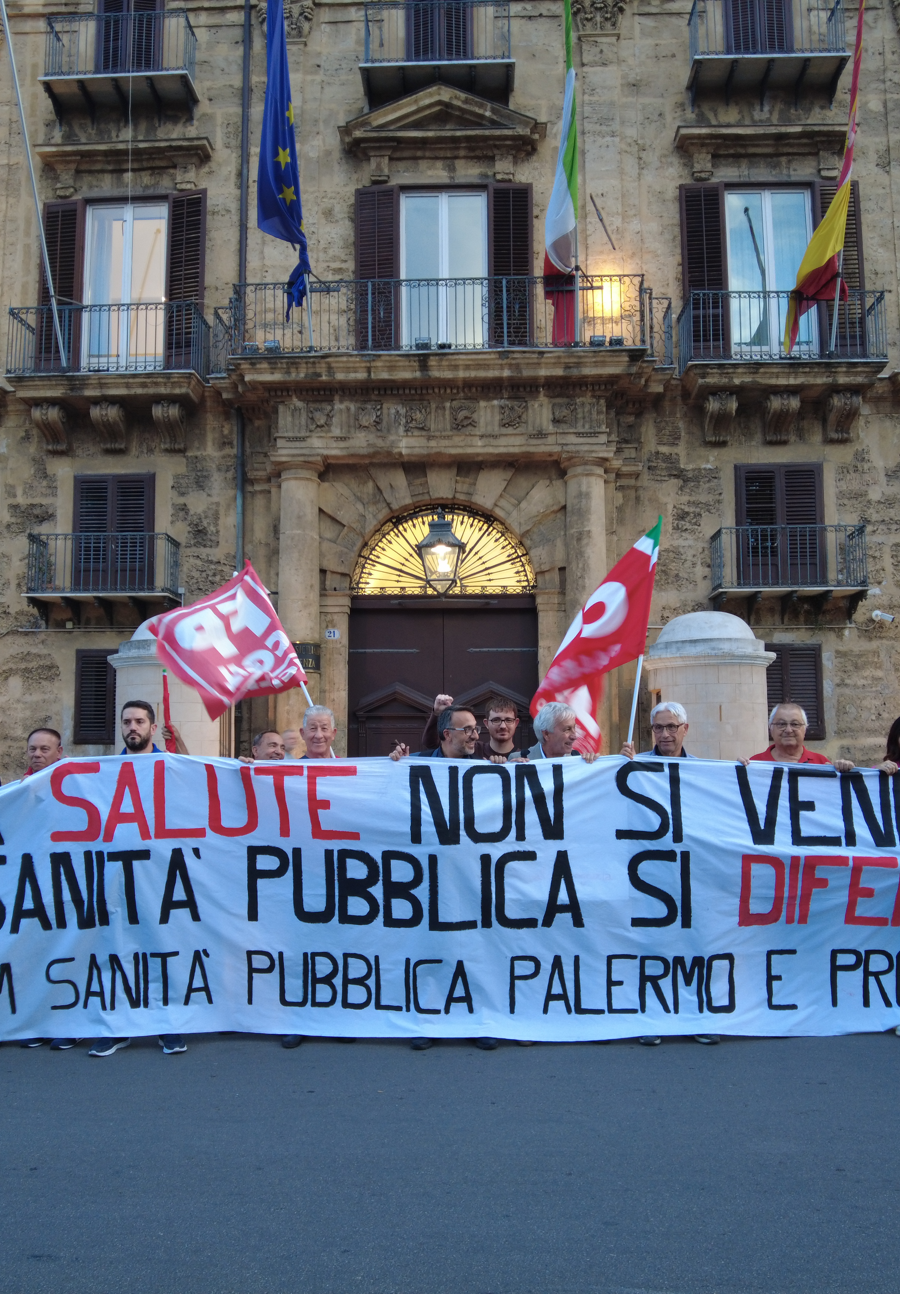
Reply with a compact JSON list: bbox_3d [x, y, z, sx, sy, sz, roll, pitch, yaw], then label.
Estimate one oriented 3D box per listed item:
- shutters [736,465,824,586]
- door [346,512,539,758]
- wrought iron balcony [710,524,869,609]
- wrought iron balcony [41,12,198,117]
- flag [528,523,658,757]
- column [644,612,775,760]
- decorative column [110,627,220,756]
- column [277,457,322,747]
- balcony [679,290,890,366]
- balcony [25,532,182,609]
[{"bbox_3d":[5.297,-1.928,15.977,1.408,2.043,0.100,0,-5,2],"label":"shutters"},{"bbox_3d":[-0.108,0.358,16.146,3.054,5.368,0.240,0,-5,2],"label":"door"},{"bbox_3d":[4.870,-1.145,14.444,2.069,1.038,0.720,-1,-5,2],"label":"wrought iron balcony"},{"bbox_3d":[-5.141,-9.131,15.608,2.292,1.146,0.710,-1,-5,2],"label":"wrought iron balcony"},{"bbox_3d":[0.785,-0.033,5.350,0.680,1.270,0.350,-1,-5,2],"label":"flag"},{"bbox_3d":[2.960,1.076,11.251,1.504,2.979,1.504,0,-5,2],"label":"column"},{"bbox_3d":[-3.184,1.110,11.467,1.563,3.001,1.563,0,-5,2],"label":"decorative column"},{"bbox_3d":[-2.167,0.030,14.351,0.680,5.556,0.680,-1,-5,2],"label":"column"},{"bbox_3d":[4.881,-4.544,14.743,2.843,1.076,0.840,-1,-5,2],"label":"balcony"},{"bbox_3d":[-5.528,-1.235,15.949,2.214,1.067,0.660,0,-5,2],"label":"balcony"}]

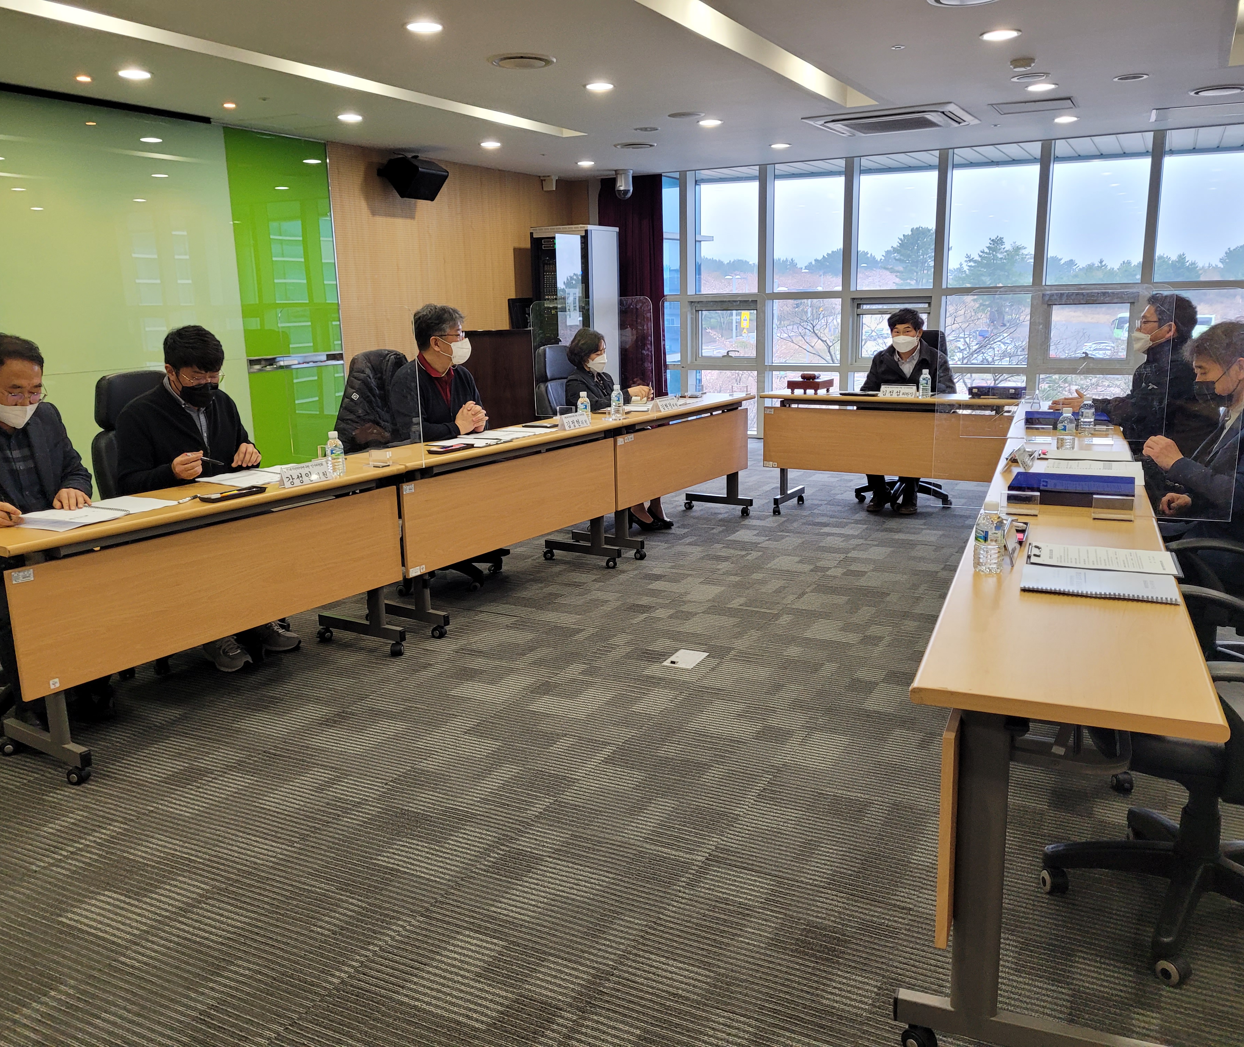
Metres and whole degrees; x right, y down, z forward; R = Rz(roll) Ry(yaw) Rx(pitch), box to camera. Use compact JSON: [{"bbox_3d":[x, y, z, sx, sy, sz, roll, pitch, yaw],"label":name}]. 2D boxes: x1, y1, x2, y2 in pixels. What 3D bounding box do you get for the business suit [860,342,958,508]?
[{"bbox_3d":[1.770,-0.625,6.552,0.590,1.020,0.560,3,13,20],"label":"business suit"}]

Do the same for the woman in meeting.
[{"bbox_3d":[-0.075,-0.565,6.241,0.670,1.200,0.470,4,14,25],"label":"woman in meeting"}]

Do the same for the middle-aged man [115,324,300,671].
[{"bbox_3d":[-1.662,-0.111,4.105,0.640,1.300,0.520,8,16,38],"label":"middle-aged man"}]

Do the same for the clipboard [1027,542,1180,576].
[{"bbox_3d":[1.092,0.081,2.388,0.313,0.015,0.226,4,13,24],"label":"clipboard"}]

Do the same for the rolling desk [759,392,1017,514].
[{"bbox_3d":[1.623,-0.405,6.375,1.500,0.745,0.450,6,14,30],"label":"rolling desk"}]

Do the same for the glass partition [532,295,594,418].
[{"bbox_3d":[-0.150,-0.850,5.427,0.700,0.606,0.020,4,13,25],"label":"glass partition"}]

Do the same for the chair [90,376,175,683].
[{"bbox_3d":[-1.732,-0.042,4.193,0.640,1.130,0.620,7,15,33],"label":"chair"}]

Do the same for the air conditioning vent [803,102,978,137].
[{"bbox_3d":[1.826,-2.710,7.029,0.965,0.050,0.965,6,14,30],"label":"air conditioning vent"}]

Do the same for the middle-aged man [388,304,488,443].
[{"bbox_3d":[-0.848,-0.353,4.969,0.660,1.350,0.530,7,15,35],"label":"middle-aged man"}]

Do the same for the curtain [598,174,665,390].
[{"bbox_3d":[0.112,-2.105,10.241,0.660,2.460,0.200,5,14,26],"label":"curtain"}]

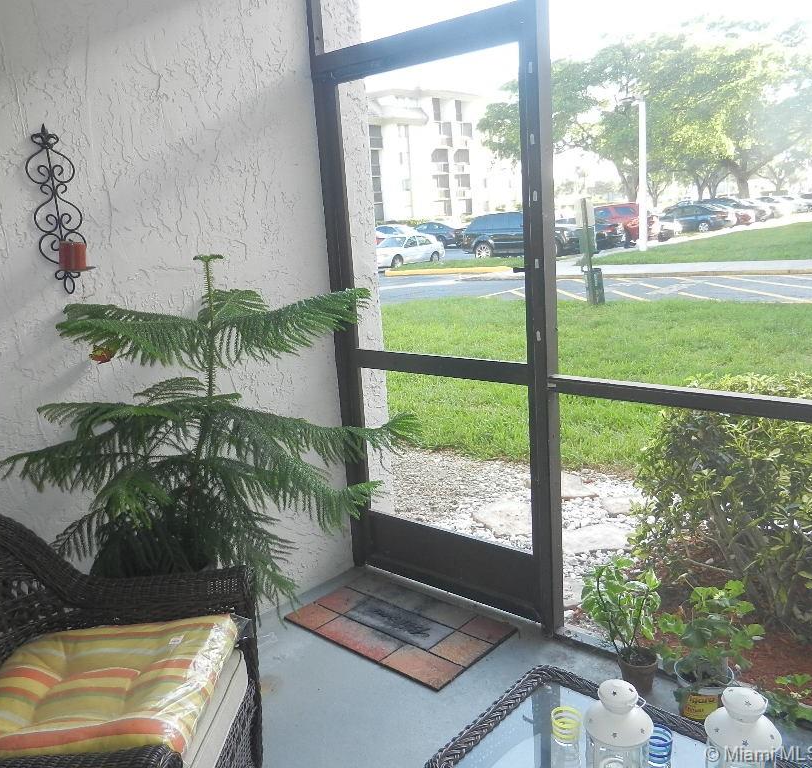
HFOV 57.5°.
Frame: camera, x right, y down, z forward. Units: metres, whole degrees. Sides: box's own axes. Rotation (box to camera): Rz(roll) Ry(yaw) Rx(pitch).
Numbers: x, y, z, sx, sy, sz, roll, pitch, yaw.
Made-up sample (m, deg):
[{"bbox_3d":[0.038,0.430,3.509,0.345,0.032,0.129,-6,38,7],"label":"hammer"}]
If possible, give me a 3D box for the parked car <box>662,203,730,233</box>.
[{"bbox_3d":[15.826,-9.271,41.500,4.700,1.460,1.820,5,15,34],"label":"parked car"}]

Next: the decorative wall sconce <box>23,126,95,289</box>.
[{"bbox_3d":[-0.974,-0.499,2.119,0.118,0.485,0.142,7,16,40],"label":"decorative wall sconce"}]

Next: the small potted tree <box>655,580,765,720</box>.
[{"bbox_3d":[0.857,0.773,2.112,0.310,0.410,0.300,7,16,40],"label":"small potted tree"}]

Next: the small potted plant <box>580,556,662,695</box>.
[{"bbox_3d":[0.660,0.738,2.265,0.240,0.440,0.230,-7,13,-16],"label":"small potted plant"}]

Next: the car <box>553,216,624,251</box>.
[{"bbox_3d":[7.115,-6.508,31.600,1.820,1.480,4.600,-15,16,-41],"label":"car"}]

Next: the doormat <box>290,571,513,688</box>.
[{"bbox_3d":[-0.036,0.891,2.766,0.765,0.012,0.450,8,17,42],"label":"doormat"}]

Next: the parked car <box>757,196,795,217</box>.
[{"bbox_3d":[25.694,-12.721,53.000,4.500,1.480,1.800,7,16,42],"label":"parked car"}]

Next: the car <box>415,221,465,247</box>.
[{"bbox_3d":[1.565,-8.153,40.600,4.600,1.450,1.800,7,16,41],"label":"car"}]

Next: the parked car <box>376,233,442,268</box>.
[{"bbox_3d":[-0.165,-6.282,34.800,1.720,1.410,4.400,7,16,40],"label":"parked car"}]

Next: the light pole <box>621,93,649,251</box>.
[{"bbox_3d":[8.134,-7.422,26.403,1.000,5.320,0.300,5,15,34],"label":"light pole"}]

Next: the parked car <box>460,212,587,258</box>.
[{"bbox_3d":[4.628,-5.777,29.000,4.800,1.760,1.910,3,14,27],"label":"parked car"}]

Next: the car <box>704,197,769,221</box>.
[{"bbox_3d":[18.653,-10.353,44.000,4.600,1.520,1.820,7,16,42],"label":"car"}]

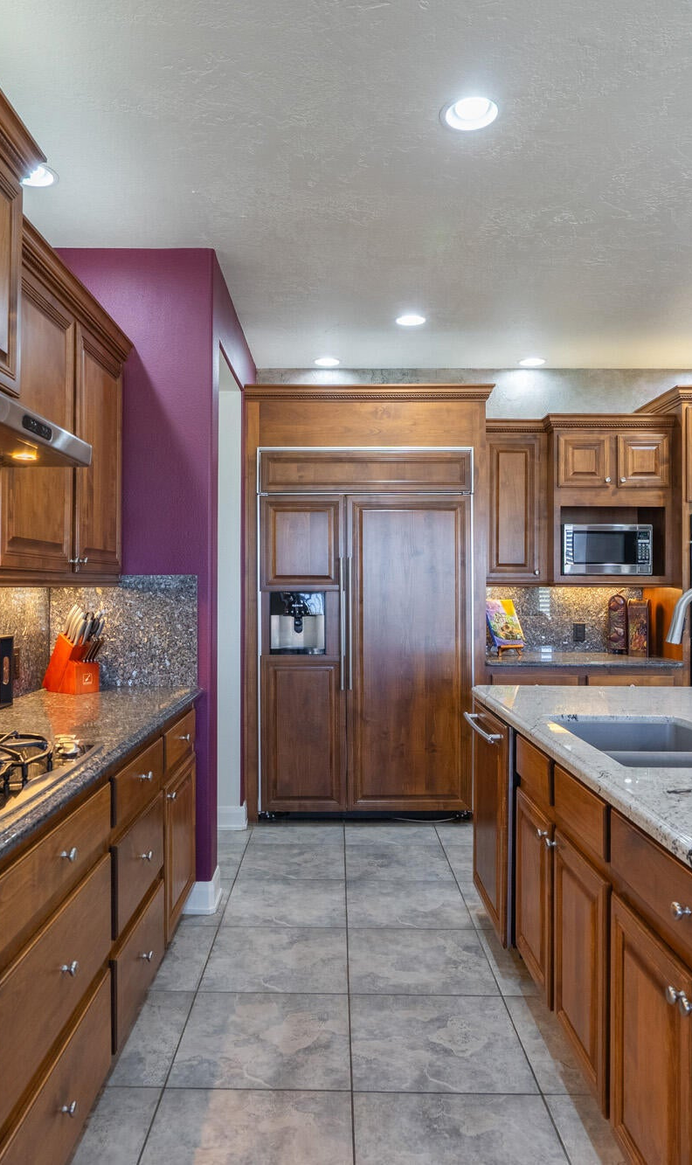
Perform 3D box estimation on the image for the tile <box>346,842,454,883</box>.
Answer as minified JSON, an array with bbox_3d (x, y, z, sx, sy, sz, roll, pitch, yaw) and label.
[{"bbox_3d":[0.255,1.374,3.798,0.505,0.012,0.488,0,0,-1],"label":"tile"}]

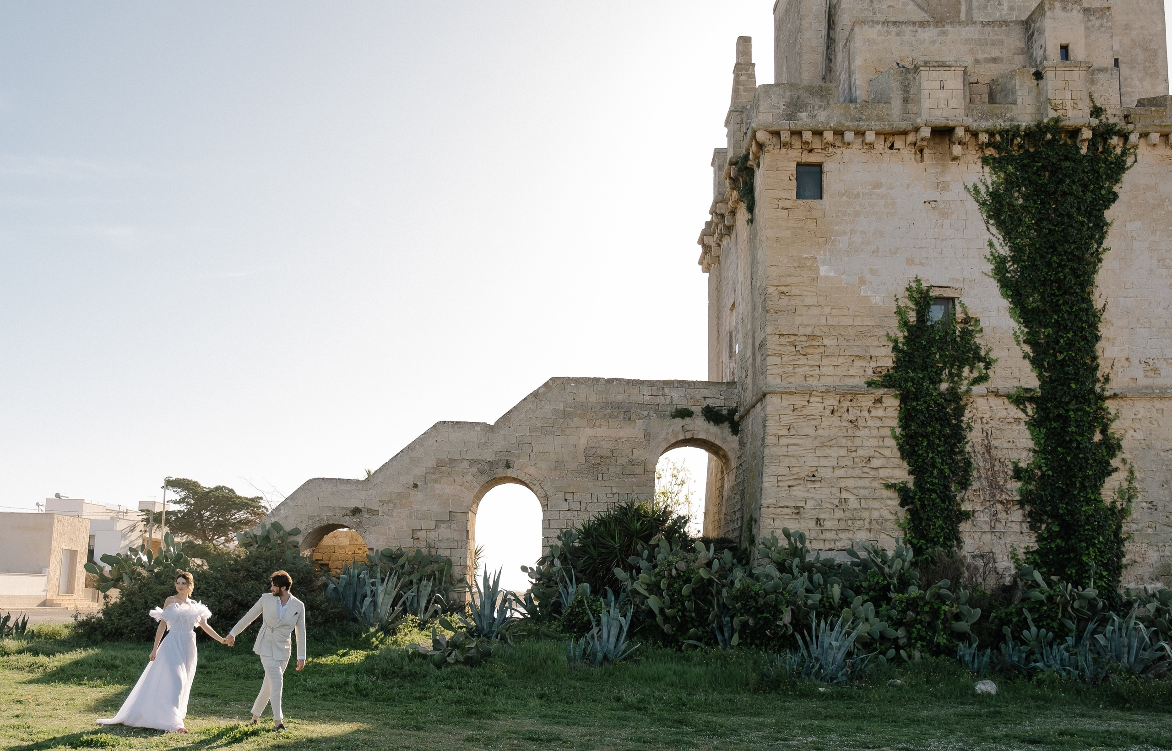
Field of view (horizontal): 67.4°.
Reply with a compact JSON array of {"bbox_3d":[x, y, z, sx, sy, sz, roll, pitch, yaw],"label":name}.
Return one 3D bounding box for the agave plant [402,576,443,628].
[{"bbox_3d":[-3.998,5.539,21.500,1.050,1.200,1.050,1,-11,0],"label":"agave plant"}]

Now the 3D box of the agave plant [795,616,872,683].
[{"bbox_3d":[4.002,4.427,14.200,1.220,1.048,1.150,1,-12,0],"label":"agave plant"}]

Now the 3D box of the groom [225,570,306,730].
[{"bbox_3d":[-3.700,3.195,10.250,0.880,1.758,0.600,7,-14,-26],"label":"groom"}]

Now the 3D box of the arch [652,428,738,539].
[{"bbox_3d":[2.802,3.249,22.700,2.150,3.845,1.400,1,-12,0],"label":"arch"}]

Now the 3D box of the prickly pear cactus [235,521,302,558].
[{"bbox_3d":[-7.761,4.084,21.500,1.650,1.050,1.300,1,-11,0],"label":"prickly pear cactus"}]

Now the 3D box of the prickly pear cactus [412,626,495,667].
[{"bbox_3d":[-2.362,4.876,15.800,1.450,0.750,1.200,1,-11,0],"label":"prickly pear cactus"}]

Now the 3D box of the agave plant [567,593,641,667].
[{"bbox_3d":[0.327,4.651,16.100,1.300,1.300,1.200,1,-11,0],"label":"agave plant"}]

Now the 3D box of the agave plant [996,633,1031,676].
[{"bbox_3d":[7.152,4.682,14.700,0.580,0.718,0.550,1,-12,0],"label":"agave plant"}]

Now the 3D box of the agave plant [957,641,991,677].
[{"bbox_3d":[6.441,4.719,14.600,0.560,0.610,0.540,1,-12,0],"label":"agave plant"}]

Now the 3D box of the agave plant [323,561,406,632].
[{"bbox_3d":[-4.866,4.852,19.300,1.750,1.520,1.500,1,-12,0],"label":"agave plant"}]

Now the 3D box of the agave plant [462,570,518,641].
[{"bbox_3d":[-2.121,5.012,19.300,1.250,1.500,1.200,1,-11,0],"label":"agave plant"}]

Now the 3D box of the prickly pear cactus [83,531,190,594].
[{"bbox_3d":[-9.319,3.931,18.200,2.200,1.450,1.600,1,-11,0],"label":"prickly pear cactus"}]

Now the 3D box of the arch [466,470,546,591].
[{"bbox_3d":[-2.446,5.044,27.300,2.400,3.900,1.800,1,-11,-1],"label":"arch"}]

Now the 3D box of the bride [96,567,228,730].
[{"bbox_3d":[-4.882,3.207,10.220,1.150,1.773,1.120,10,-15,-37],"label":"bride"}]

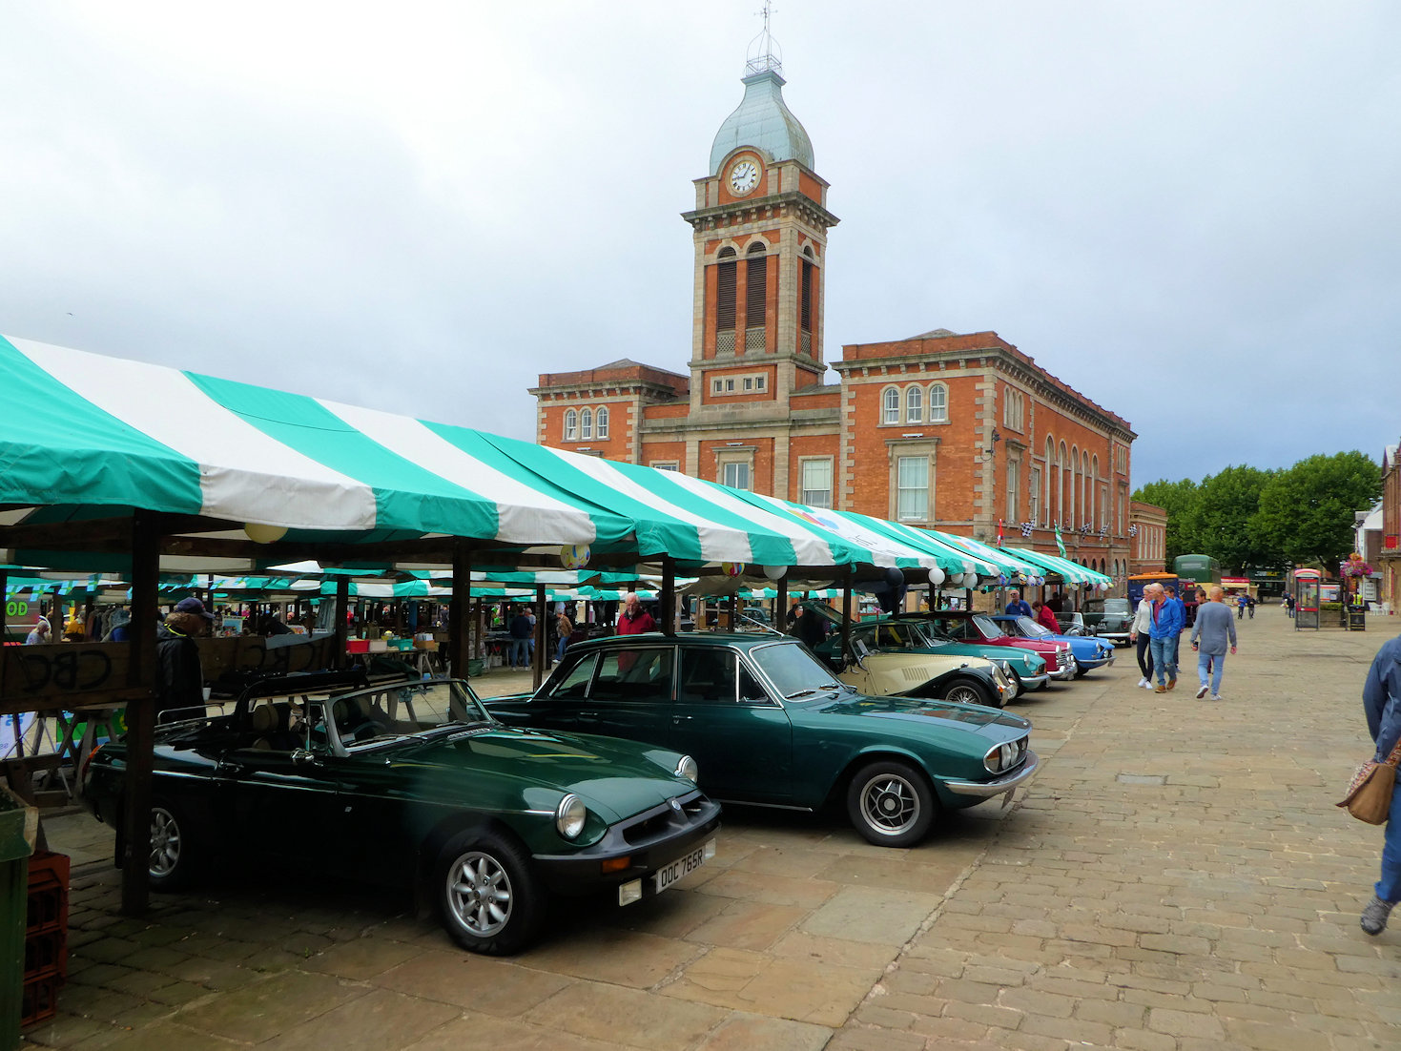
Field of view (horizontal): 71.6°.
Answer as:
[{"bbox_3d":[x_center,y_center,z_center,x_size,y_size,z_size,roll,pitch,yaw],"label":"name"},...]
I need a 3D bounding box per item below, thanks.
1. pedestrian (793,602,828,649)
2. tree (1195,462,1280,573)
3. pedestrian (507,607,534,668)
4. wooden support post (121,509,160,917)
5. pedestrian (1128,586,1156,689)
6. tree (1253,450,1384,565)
[{"bbox_3d":[1.936,2.096,17.100,0.550,1.500,0.480,3,-3,-37],"label":"pedestrian"},{"bbox_3d":[55.161,1.183,100.000,10.000,14.800,10.000,1,-1,0],"label":"tree"},{"bbox_3d":[-4.856,3.027,26.200,0.540,1.720,0.360,1,-3,-6],"label":"pedestrian"},{"bbox_3d":[-2.981,0.972,5.186,0.100,2.180,0.100,1,-1,33],"label":"wooden support post"},{"bbox_3d":[7.393,1.864,16.300,0.500,1.720,0.420,1,-1,20],"label":"pedestrian"},{"bbox_3d":[55.874,0.099,88.000,11.000,13.600,11.000,0,-3,33],"label":"tree"}]

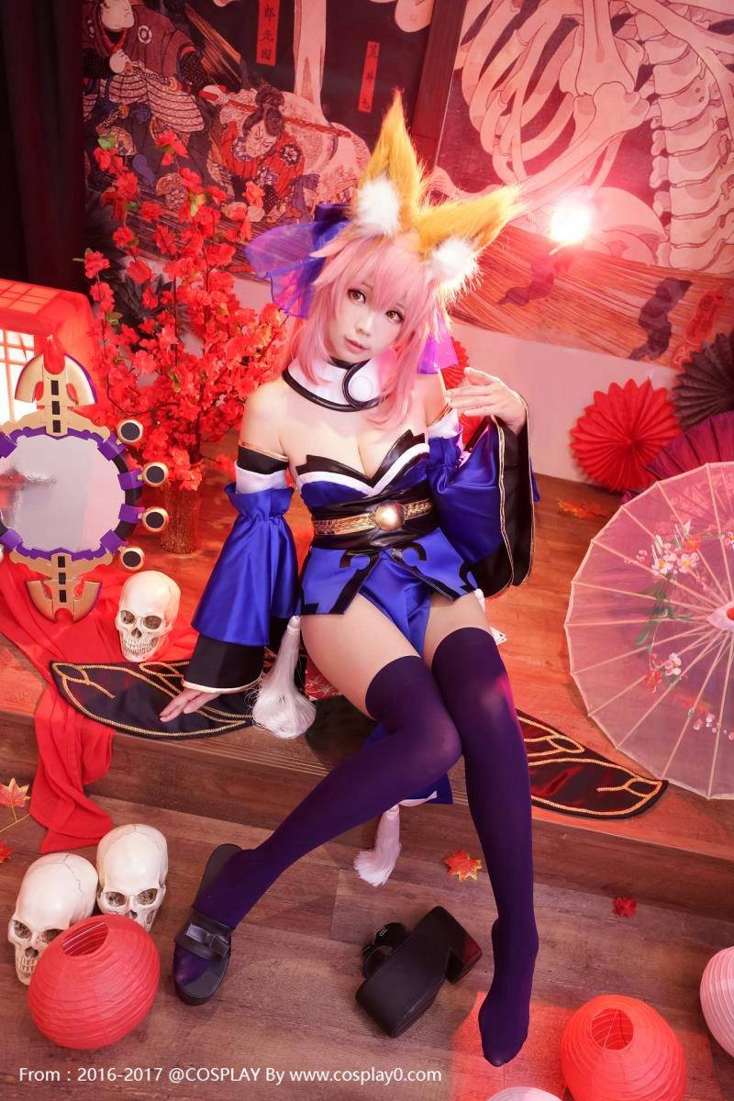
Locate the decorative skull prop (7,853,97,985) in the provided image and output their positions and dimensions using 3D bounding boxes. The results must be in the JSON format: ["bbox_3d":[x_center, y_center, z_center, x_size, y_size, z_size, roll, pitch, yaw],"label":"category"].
[{"bbox_3d":[-0.466,0.534,1.184,0.112,0.143,0.147,13,27,7],"label":"decorative skull prop"}]

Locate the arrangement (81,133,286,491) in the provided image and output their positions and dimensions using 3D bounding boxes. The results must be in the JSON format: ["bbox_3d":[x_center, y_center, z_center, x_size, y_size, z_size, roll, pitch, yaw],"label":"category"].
[{"bbox_3d":[-0.416,-0.503,1.819,0.480,0.800,0.440,10,27,1],"label":"arrangement"}]

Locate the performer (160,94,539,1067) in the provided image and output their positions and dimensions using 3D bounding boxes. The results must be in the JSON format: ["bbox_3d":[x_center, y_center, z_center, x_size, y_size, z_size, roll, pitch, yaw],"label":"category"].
[{"bbox_3d":[0.026,-0.020,1.234,0.700,1.220,0.820,9,27,-2],"label":"performer"}]

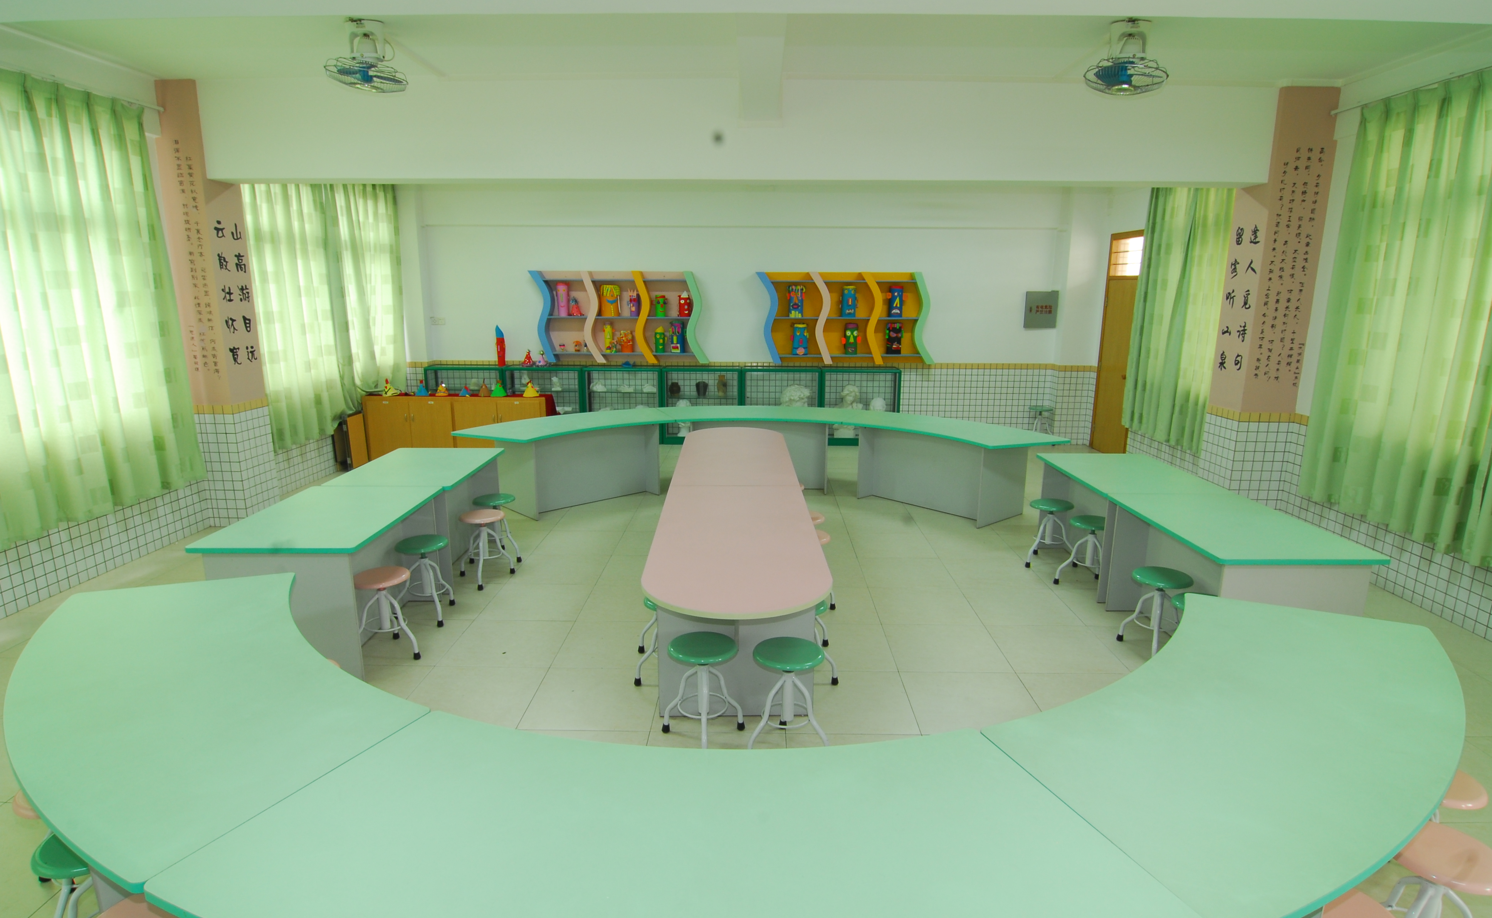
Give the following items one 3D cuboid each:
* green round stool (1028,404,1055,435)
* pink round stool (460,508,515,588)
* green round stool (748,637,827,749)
[{"bbox_3d":[3.726,-0.394,9.462,0.370,0.475,0.370,0,13,1],"label":"green round stool"},{"bbox_3d":[-1.810,0.609,5.164,0.360,0.471,0.360,0,12,0],"label":"pink round stool"},{"bbox_3d":[0.182,1.040,3.216,0.360,0.479,0.360,0,12,0],"label":"green round stool"}]

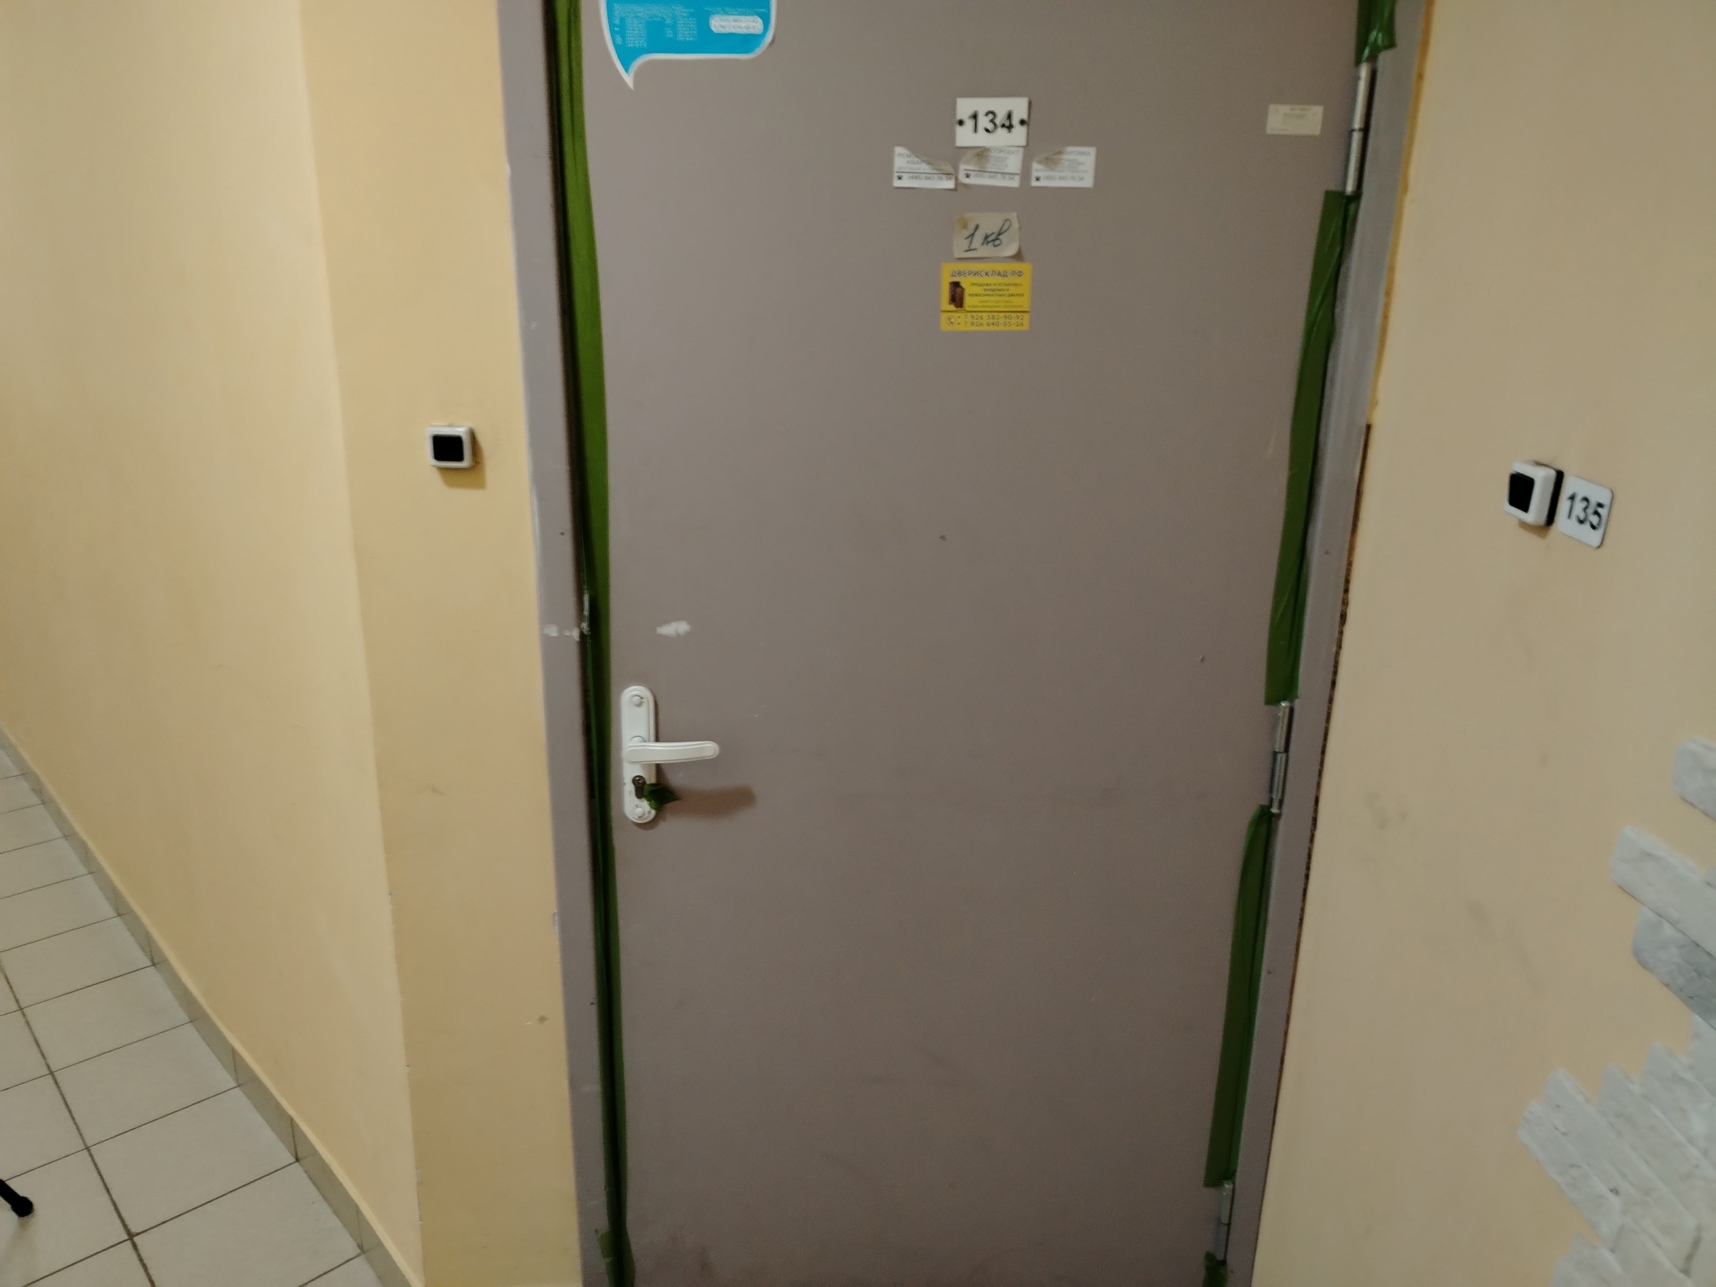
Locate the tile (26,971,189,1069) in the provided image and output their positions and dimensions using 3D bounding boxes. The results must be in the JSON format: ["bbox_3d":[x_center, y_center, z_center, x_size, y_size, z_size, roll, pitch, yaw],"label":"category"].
[{"bbox_3d":[-1.651,0.821,2.619,0.266,0.010,0.298,-15,23,-42],"label":"tile"}]

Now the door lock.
[{"bbox_3d":[-0.234,0.150,1.484,0.129,0.187,0.060,1,16,1],"label":"door lock"}]

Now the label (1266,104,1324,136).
[{"bbox_3d":[0.472,-0.565,1.284,0.058,0.029,0.003,1,16,1],"label":"label"}]

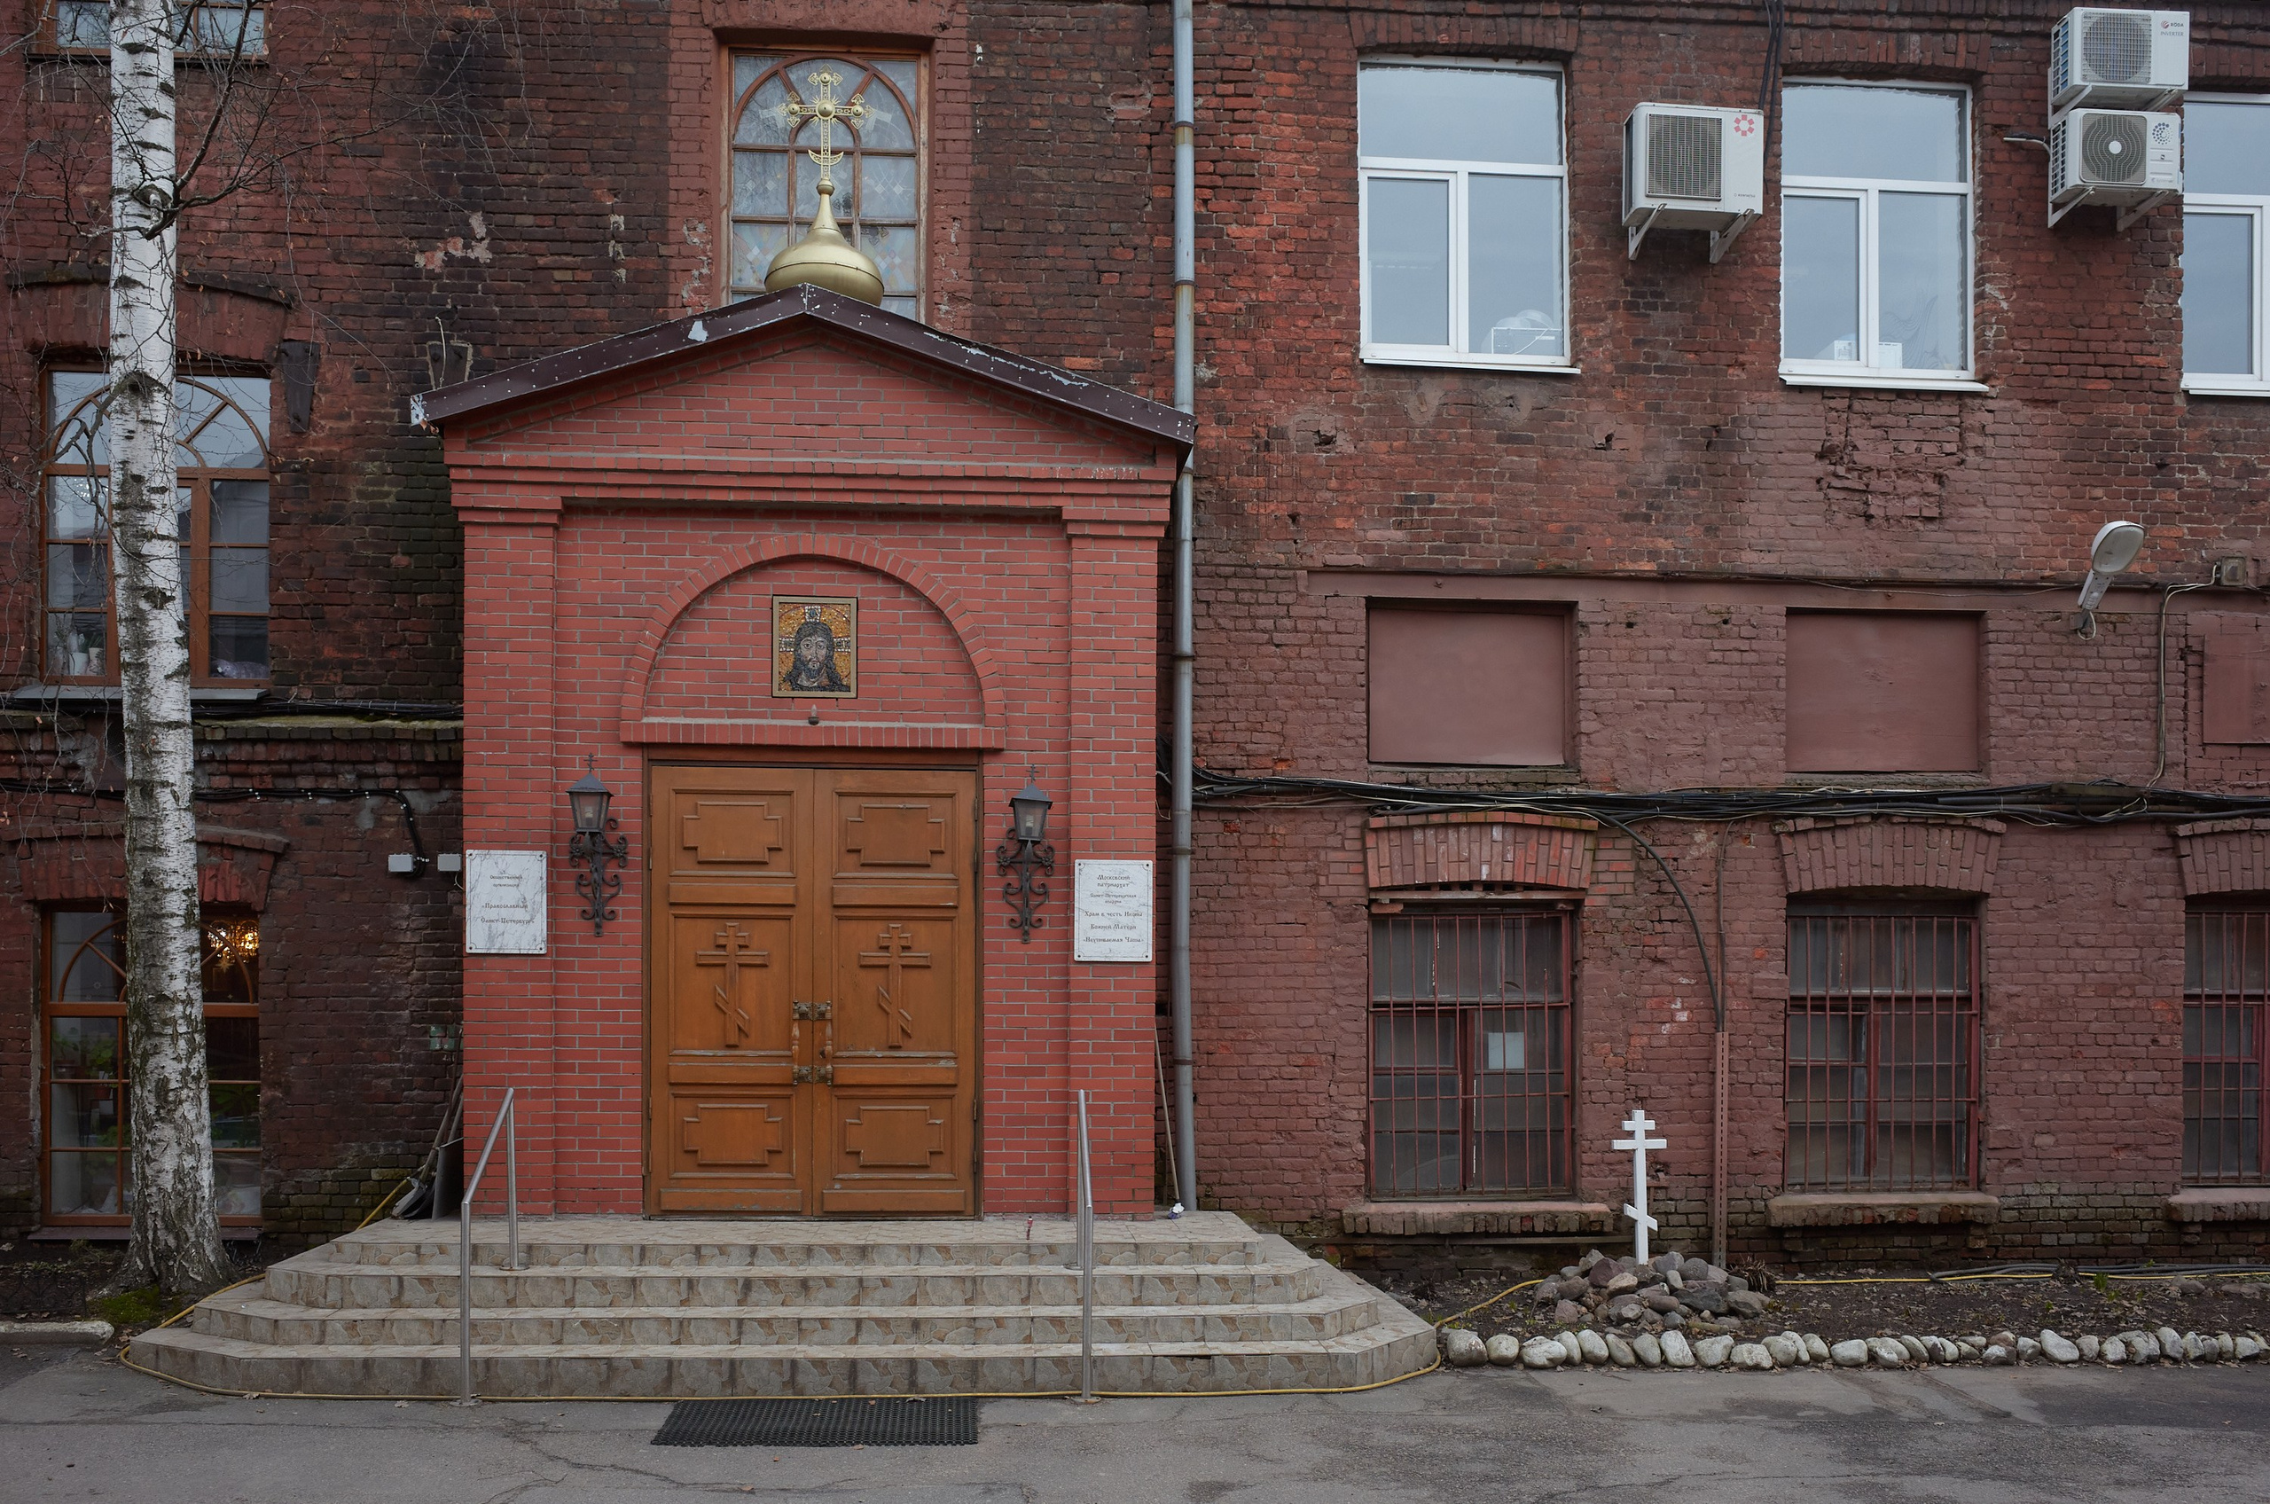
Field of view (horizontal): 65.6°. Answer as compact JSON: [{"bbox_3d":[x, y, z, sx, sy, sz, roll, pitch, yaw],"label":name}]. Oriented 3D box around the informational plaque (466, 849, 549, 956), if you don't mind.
[{"bbox_3d":[-3.654,0.877,10.250,0.455,0.605,0.030,0,-1,-4],"label":"informational plaque"}]

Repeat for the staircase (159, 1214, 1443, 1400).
[{"bbox_3d":[-1.720,3.010,9.880,6.650,0.580,2.300,1,-2,-4],"label":"staircase"}]

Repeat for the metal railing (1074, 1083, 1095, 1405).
[{"bbox_3d":[-0.270,2.510,9.100,0.060,1.440,0.900,1,-2,-4],"label":"metal railing"}]

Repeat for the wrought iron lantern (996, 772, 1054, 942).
[{"bbox_3d":[-0.642,0.609,10.430,0.340,1.050,0.350,0,-1,-4],"label":"wrought iron lantern"}]

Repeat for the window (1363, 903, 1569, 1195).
[{"bbox_3d":[2.182,1.976,11.444,1.310,1.860,0.130,1,-2,-4],"label":"window"}]

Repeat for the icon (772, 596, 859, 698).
[{"bbox_3d":[-1.926,-0.632,10.633,0.510,0.615,0.040,1,-2,-4],"label":"icon"}]

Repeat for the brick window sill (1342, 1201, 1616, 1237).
[{"bbox_3d":[2.274,3.093,11.680,1.790,0.190,0.250,0,-1,-4],"label":"brick window sill"}]

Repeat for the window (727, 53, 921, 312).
[{"bbox_3d":[-1.961,-3.468,11.168,1.270,1.970,0.150,1,-2,-4],"label":"window"}]

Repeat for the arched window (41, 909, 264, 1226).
[{"bbox_3d":[-6.058,1.940,10.856,1.330,1.930,0.150,1,-2,-4],"label":"arched window"}]

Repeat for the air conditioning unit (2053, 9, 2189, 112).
[{"bbox_3d":[6.608,-4.663,11.800,0.800,0.530,0.290,0,-1,-4],"label":"air conditioning unit"}]

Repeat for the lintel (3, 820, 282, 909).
[{"bbox_3d":[-6.029,0.695,10.785,1.610,0.530,0.200,1,-2,-4],"label":"lintel"}]

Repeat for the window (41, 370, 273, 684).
[{"bbox_3d":[-6.026,-1.388,10.858,1.350,1.950,0.150,1,-2,-4],"label":"window"}]

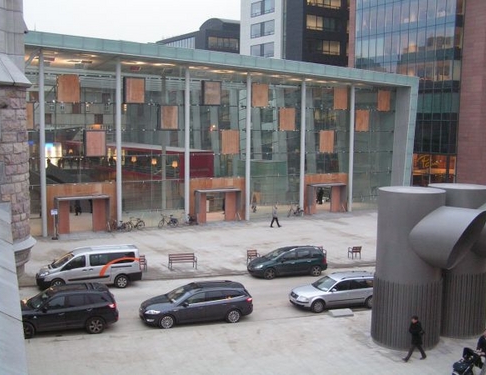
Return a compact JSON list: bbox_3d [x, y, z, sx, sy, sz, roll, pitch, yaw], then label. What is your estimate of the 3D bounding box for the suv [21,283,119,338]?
[{"bbox_3d":[-7.322,4.931,24.718,4.675,1.760,1.890,-1,6,-16],"label":"suv"}]

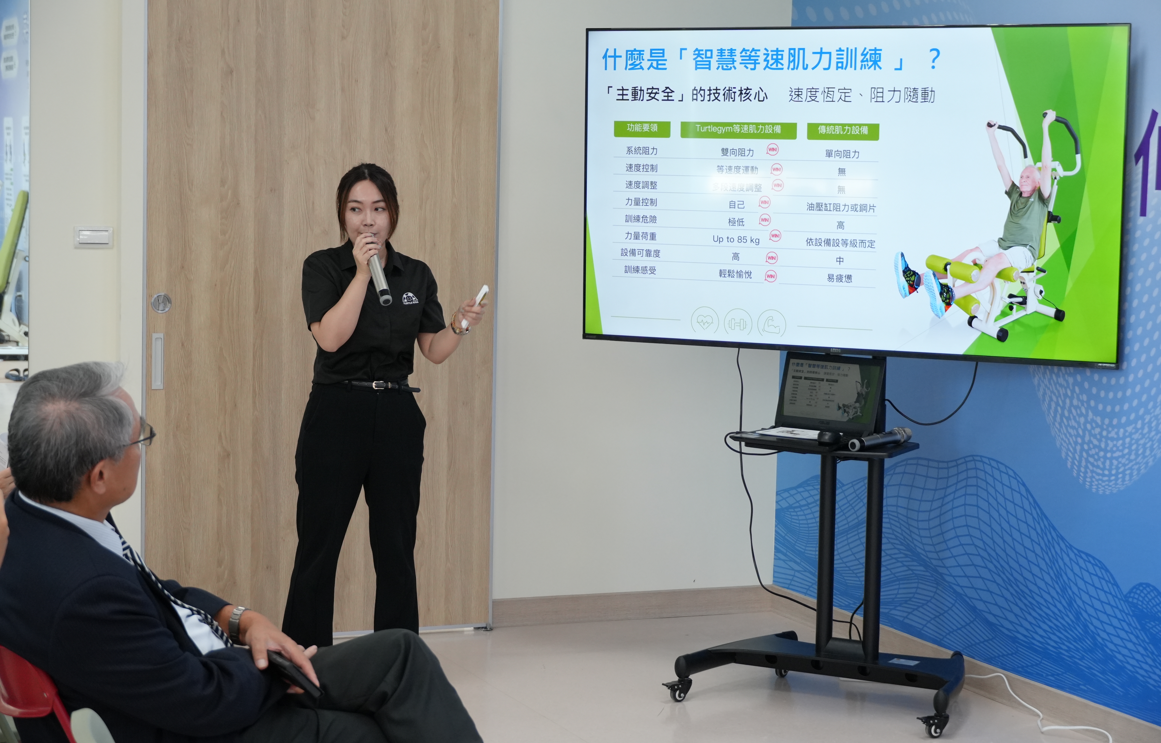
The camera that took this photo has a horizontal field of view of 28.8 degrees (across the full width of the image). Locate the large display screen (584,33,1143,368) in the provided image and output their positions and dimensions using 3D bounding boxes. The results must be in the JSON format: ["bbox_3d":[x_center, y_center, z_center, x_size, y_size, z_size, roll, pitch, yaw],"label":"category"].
[{"bbox_3d":[0.776,-0.533,6.664,1.672,0.960,0.060,4,7,26],"label":"large display screen"}]

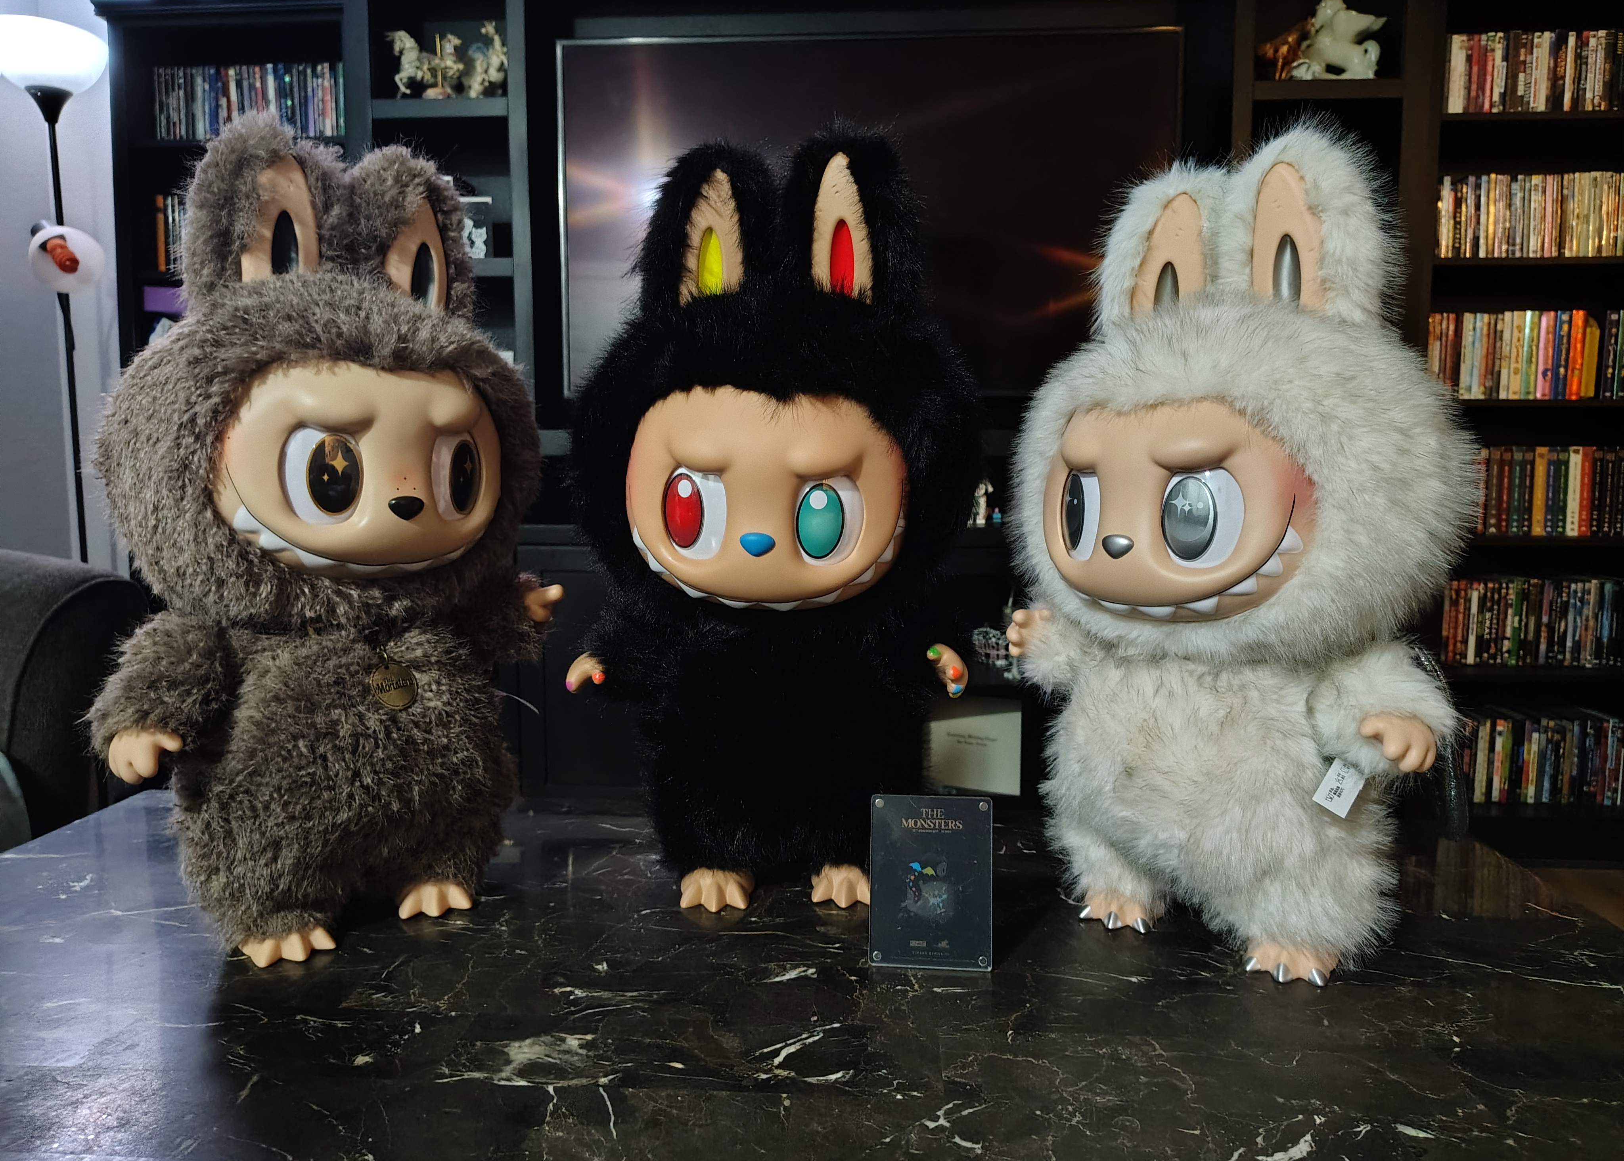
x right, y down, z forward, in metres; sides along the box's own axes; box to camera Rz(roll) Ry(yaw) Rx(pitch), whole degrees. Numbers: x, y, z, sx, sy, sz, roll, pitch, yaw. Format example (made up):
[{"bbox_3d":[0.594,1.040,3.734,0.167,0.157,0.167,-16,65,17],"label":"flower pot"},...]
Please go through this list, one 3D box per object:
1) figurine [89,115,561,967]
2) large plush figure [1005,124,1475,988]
[{"bbox_3d":[-0.358,-0.039,0.811,0.255,0.585,0.305,4,6,39],"label":"figurine"},{"bbox_3d":[0.307,-0.032,0.785,0.260,0.575,0.310,-4,6,-38],"label":"large plush figure"}]

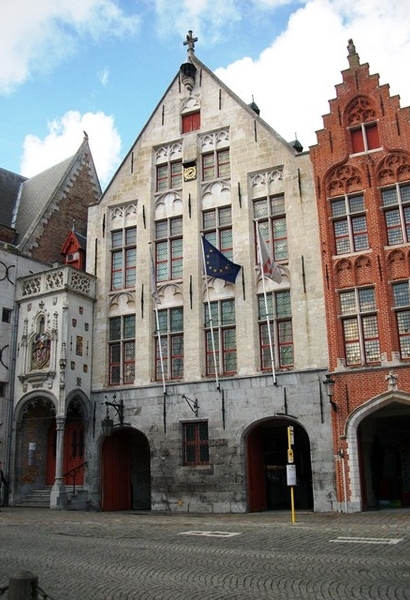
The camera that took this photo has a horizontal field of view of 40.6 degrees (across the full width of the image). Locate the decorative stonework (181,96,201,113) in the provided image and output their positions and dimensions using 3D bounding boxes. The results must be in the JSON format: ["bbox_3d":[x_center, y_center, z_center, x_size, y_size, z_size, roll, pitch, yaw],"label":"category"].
[{"bbox_3d":[-0.611,-8.464,23.977,0.919,0.768,0.222,-9,-17,25],"label":"decorative stonework"}]

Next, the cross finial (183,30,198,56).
[{"bbox_3d":[-0.633,-11.592,24.945,0.707,1.232,0.687,-9,-17,25],"label":"cross finial"}]

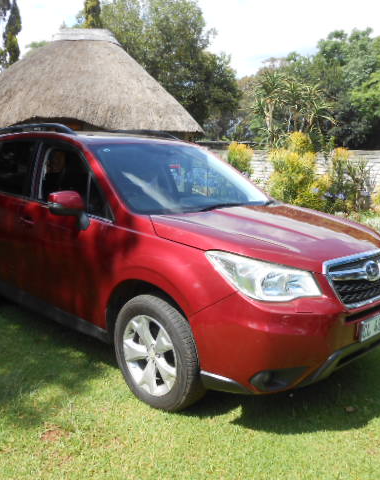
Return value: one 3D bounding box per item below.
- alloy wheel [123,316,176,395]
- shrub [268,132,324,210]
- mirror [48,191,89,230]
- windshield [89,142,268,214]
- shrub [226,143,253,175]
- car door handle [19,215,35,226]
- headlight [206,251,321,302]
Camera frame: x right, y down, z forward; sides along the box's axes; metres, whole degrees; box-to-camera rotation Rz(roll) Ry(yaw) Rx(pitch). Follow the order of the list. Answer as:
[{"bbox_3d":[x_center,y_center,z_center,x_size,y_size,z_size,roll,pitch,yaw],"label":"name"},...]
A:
[{"bbox_3d":[-0.176,0.650,2.792,0.180,0.470,0.470,-7,12,-44],"label":"alloy wheel"},{"bbox_3d":[2.823,-1.724,13.076,1.500,2.350,1.400,2,9,0],"label":"shrub"},{"bbox_3d":[-0.801,-0.198,3.121,0.180,0.220,0.250,10,13,44],"label":"mirror"},{"bbox_3d":[-0.080,-0.529,3.684,1.440,0.200,0.880,-7,44,-44],"label":"windshield"},{"bbox_3d":[1.405,-1.811,13.950,0.800,2.000,0.800,2,9,0],"label":"shrub"},{"bbox_3d":[-1.230,-0.143,3.604,0.055,0.045,0.205,-7,12,-44],"label":"car door handle"},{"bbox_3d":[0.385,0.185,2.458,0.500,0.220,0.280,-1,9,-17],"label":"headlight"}]

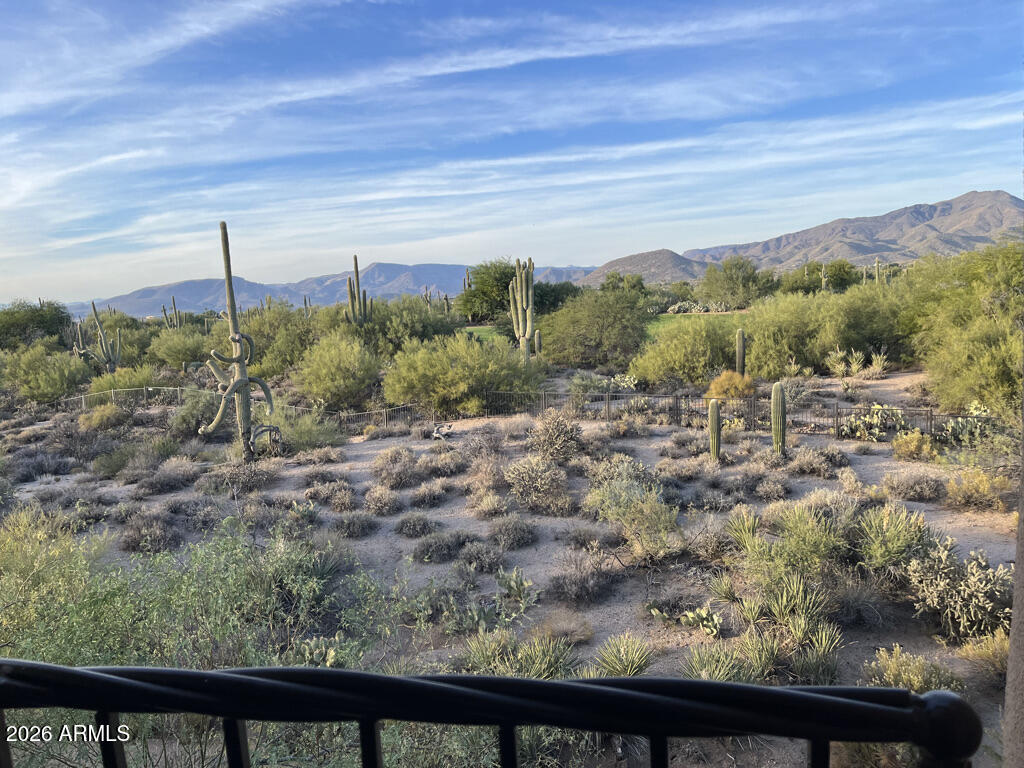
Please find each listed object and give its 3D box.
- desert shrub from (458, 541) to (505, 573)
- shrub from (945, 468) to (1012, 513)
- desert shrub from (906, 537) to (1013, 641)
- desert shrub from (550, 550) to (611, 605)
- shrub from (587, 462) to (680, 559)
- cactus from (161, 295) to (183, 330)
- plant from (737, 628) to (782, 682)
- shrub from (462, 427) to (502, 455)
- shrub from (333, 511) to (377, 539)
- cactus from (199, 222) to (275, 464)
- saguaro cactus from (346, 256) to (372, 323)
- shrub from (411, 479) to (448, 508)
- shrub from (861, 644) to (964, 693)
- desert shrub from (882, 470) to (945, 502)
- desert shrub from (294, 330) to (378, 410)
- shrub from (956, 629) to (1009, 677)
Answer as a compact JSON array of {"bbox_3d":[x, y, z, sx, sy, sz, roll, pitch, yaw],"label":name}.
[{"bbox_3d":[-0.576,3.190,14.507,0.842,0.490,0.782,0,6,0],"label":"desert shrub"},{"bbox_3d":[9.220,2.053,15.200,1.348,0.728,1.213,1,8,31],"label":"shrub"},{"bbox_3d":[5.991,2.581,10.176,1.547,1.170,1.470,2,9,31],"label":"desert shrub"},{"bbox_3d":[1.145,3.168,12.851,1.034,0.795,0.952,0,6,0],"label":"desert shrub"},{"bbox_3d":[2.165,2.223,13.705,1.686,1.541,1.518,-2,7,8],"label":"shrub"},{"bbox_3d":[-36.046,-7.190,81.703,2.132,4.184,2.026,0,6,0],"label":"cactus"},{"bbox_3d":[2.942,3.170,9.144,0.549,0.557,0.549,0,8,18],"label":"plant"},{"bbox_3d":[-0.906,1.635,22.983,1.198,0.744,1.138,-3,8,-2],"label":"shrub"},{"bbox_3d":[-3.444,3.046,16.920,0.986,0.449,0.916,0,6,0],"label":"shrub"},{"bbox_3d":[-9.137,-1.292,25.512,2.520,7.995,1.600,0,6,0],"label":"cactus"},{"bbox_3d":[-14.339,-7.583,71.689,2.300,8.759,2.000,-5,8,-11],"label":"saguaro cactus"},{"bbox_3d":[-1.890,2.427,17.393,0.861,0.596,0.818,-4,8,-7],"label":"shrub"},{"bbox_3d":[5.129,3.631,9.850,1.280,0.500,1.100,0,6,0],"label":"shrub"},{"bbox_3d":[10.282,2.537,19.686,1.555,0.657,1.433,0,6,0],"label":"desert shrub"},{"bbox_3d":[-10.268,-0.790,45.000,4.900,4.600,4.600,0,6,0],"label":"desert shrub"},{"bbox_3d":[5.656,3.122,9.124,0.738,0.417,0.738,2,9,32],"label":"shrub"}]

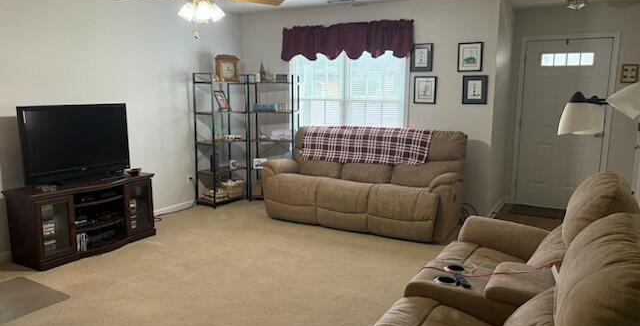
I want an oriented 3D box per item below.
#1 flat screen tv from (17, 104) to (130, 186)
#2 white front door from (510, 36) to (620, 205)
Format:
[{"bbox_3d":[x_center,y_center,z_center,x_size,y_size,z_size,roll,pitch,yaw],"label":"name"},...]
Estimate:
[{"bbox_3d":[-2.131,-0.172,4.274,0.160,0.660,1.000,5,10,29],"label":"flat screen tv"},{"bbox_3d":[2.950,-0.479,5.836,1.000,2.085,0.120,5,10,28],"label":"white front door"}]

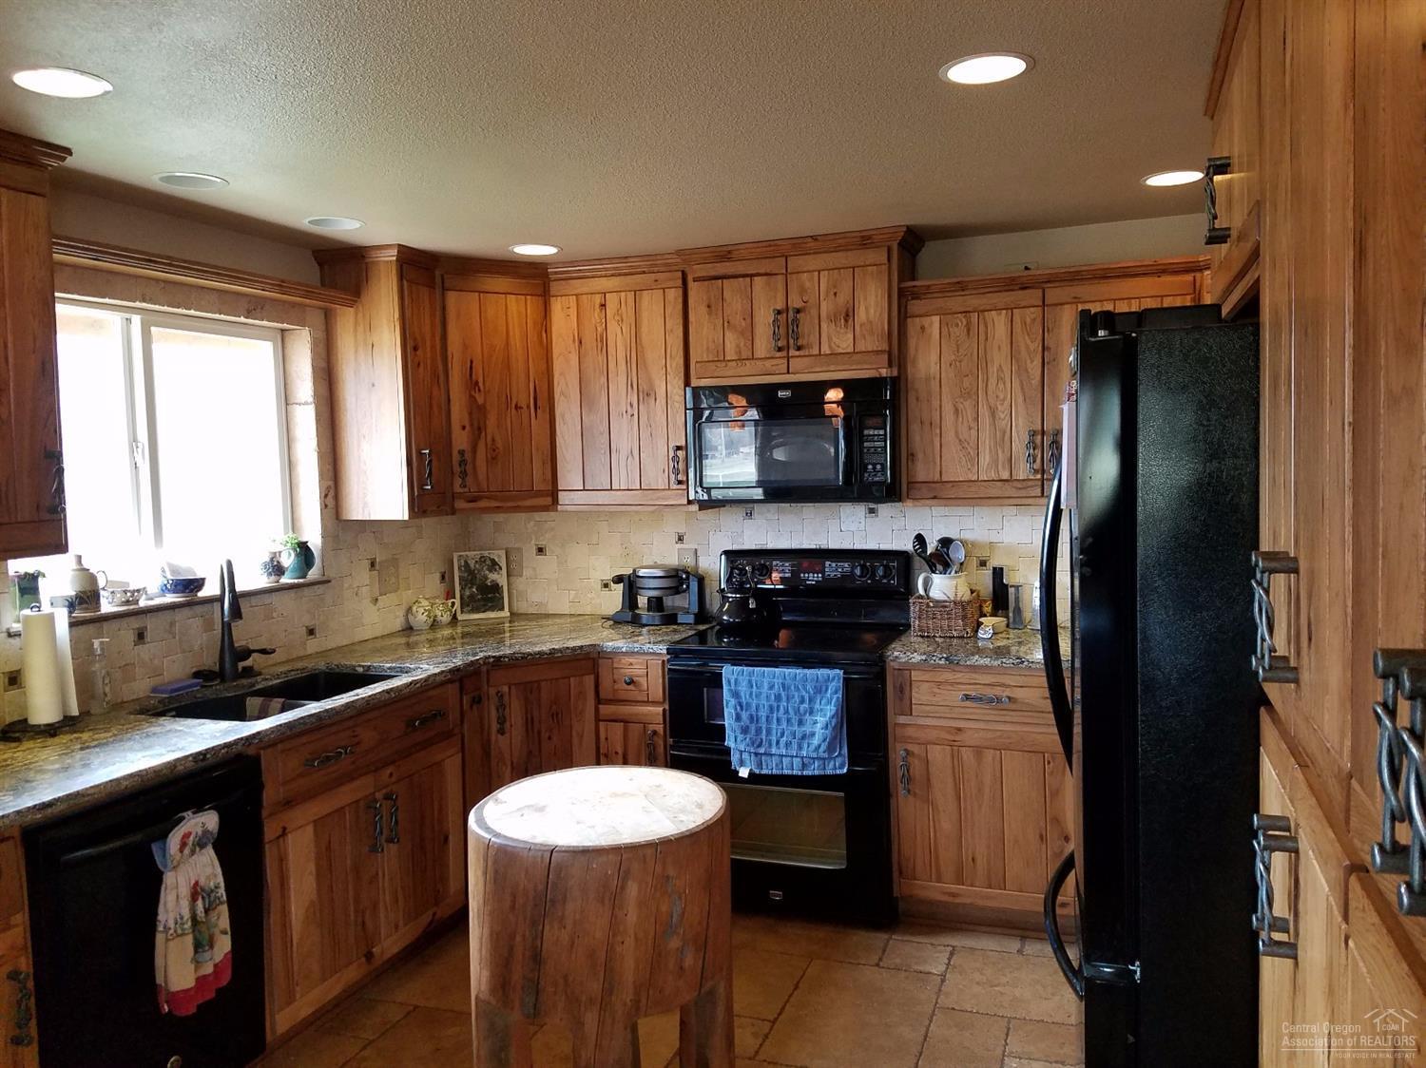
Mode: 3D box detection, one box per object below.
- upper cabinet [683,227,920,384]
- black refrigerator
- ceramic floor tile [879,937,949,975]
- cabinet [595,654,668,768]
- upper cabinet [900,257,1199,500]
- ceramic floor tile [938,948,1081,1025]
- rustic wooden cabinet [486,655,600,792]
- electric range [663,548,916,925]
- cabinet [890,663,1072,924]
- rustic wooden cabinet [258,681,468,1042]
[{"bbox_3d":[0.326,-0.790,3.893,0.820,0.490,0.396,0,4,20],"label":"upper cabinet"},{"bbox_3d":[1.128,0.483,2.133,0.880,1.770,0.900,0,4,20],"label":"black refrigerator"},{"bbox_3d":[0.629,1.311,3.310,0.198,0.010,0.200,0,4,20],"label":"ceramic floor tile"},{"bbox_3d":[-0.172,0.837,4.082,0.273,0.880,0.630,0,4,20],"label":"cabinet"},{"bbox_3d":[1.143,-0.481,3.619,0.962,0.750,0.386,0,4,20],"label":"upper cabinet"},{"bbox_3d":[0.884,1.316,3.117,0.397,0.010,0.387,0,4,20],"label":"ceramic floor tile"},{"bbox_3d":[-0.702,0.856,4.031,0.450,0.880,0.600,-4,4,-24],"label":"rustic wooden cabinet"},{"bbox_3d":[0.296,0.683,3.841,0.759,1.190,0.695,0,4,20],"label":"electric range"},{"bbox_3d":[0.970,0.831,3.656,0.624,0.880,0.630,0,4,20],"label":"cabinet"},{"bbox_3d":[-1.247,0.928,3.221,0.605,0.880,0.895,0,4,20],"label":"rustic wooden cabinet"}]

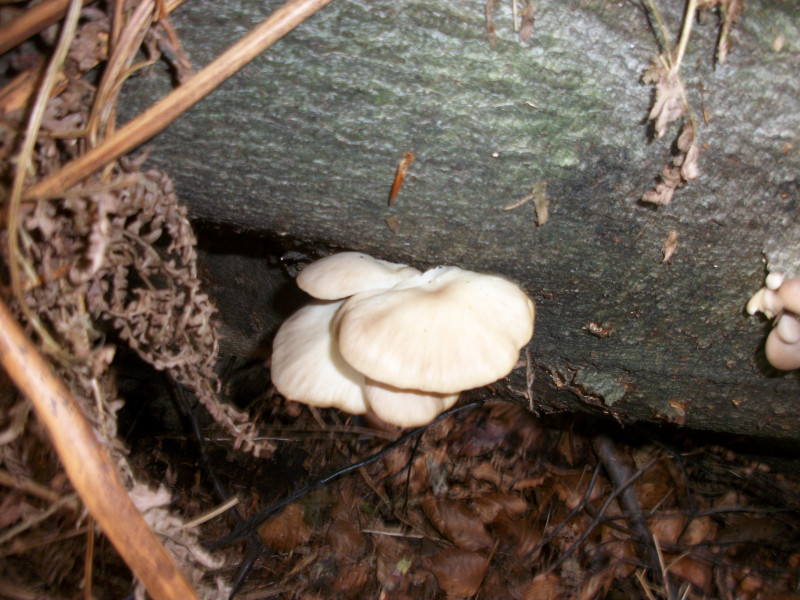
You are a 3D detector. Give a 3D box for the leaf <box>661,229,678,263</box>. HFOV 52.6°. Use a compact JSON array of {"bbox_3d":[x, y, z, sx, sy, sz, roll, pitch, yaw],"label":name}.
[{"bbox_3d":[0.177,-0.035,0.530,0.007,0.021,0.005,15,8,-2],"label":"leaf"}]

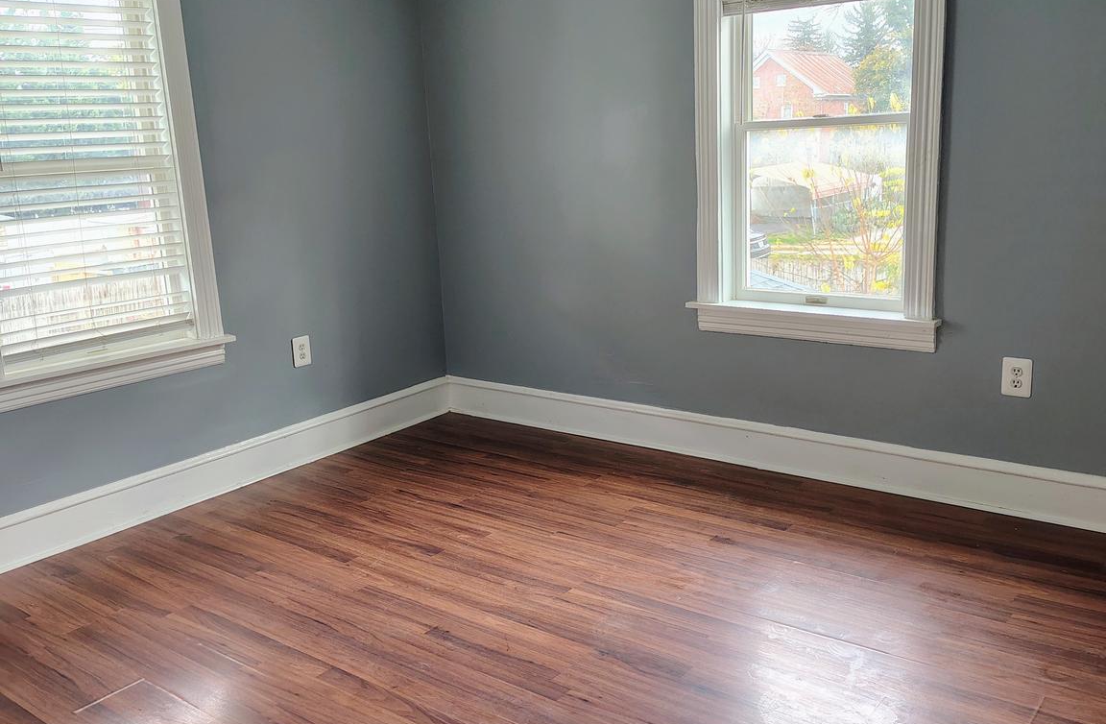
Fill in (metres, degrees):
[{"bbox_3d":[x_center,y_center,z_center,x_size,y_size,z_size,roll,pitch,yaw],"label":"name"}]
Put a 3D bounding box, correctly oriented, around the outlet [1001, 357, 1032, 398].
[{"bbox_3d":[1.550,0.054,3.421,0.085,0.127,0.010,7,17,39],"label":"outlet"}]

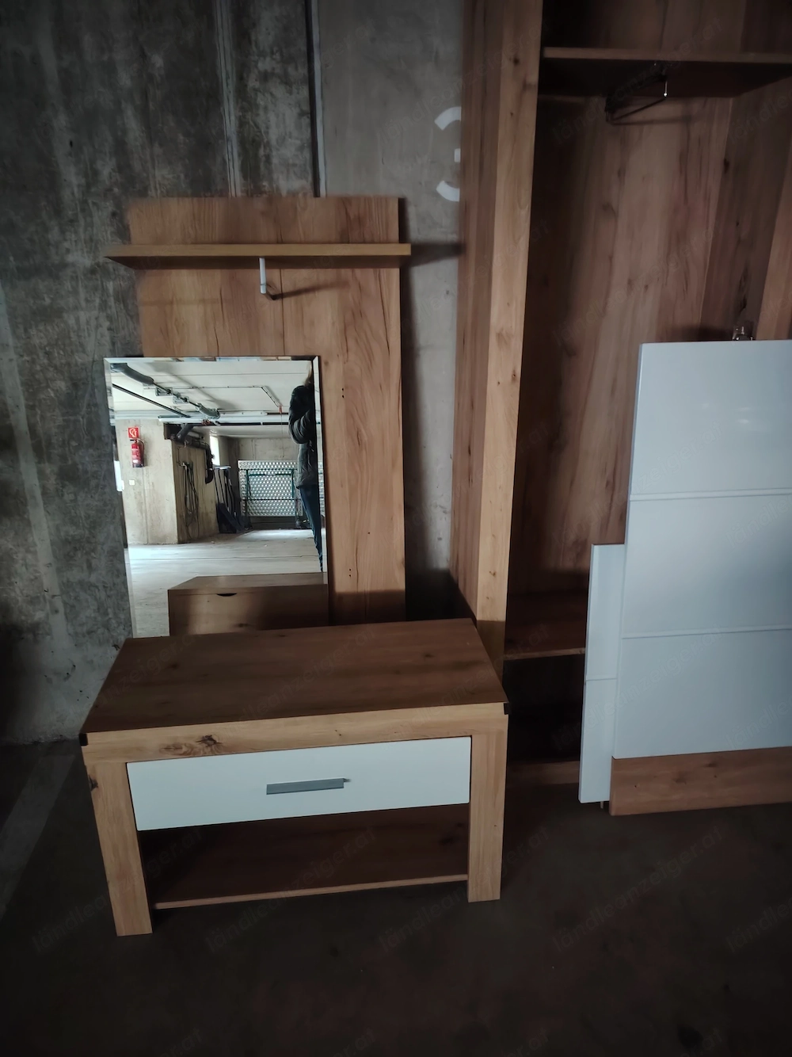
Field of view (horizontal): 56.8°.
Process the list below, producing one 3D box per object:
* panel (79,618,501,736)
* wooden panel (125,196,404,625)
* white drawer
[{"bbox_3d":[-0.210,0.330,1.651,0.850,0.033,0.382,-3,20,-6],"label":"panel"},{"bbox_3d":[-0.308,-0.074,2.014,0.663,1.538,0.022,-3,15,-5],"label":"wooden panel"},{"bbox_3d":[-0.206,0.477,1.672,0.699,0.169,0.340,-3,20,-6],"label":"white drawer"}]

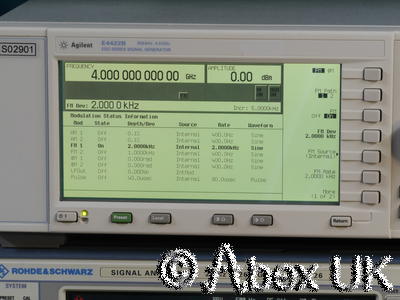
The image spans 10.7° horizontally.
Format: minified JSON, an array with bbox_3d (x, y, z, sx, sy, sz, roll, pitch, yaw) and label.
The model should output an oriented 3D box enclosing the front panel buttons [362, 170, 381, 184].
[{"bbox_3d":[0.109,0.018,1.356,0.012,0.008,0.004,1,10,5],"label":"front panel buttons"}]

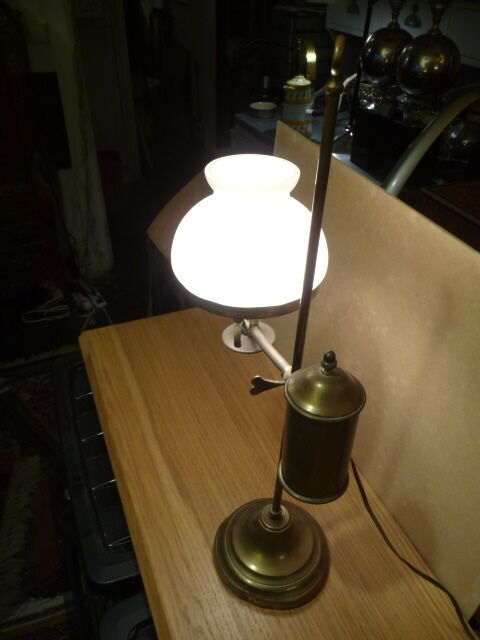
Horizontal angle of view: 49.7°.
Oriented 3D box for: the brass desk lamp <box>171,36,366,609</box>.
[{"bbox_3d":[0.032,0.036,0.566,0.168,0.631,0.293,-13,41,-19],"label":"brass desk lamp"}]

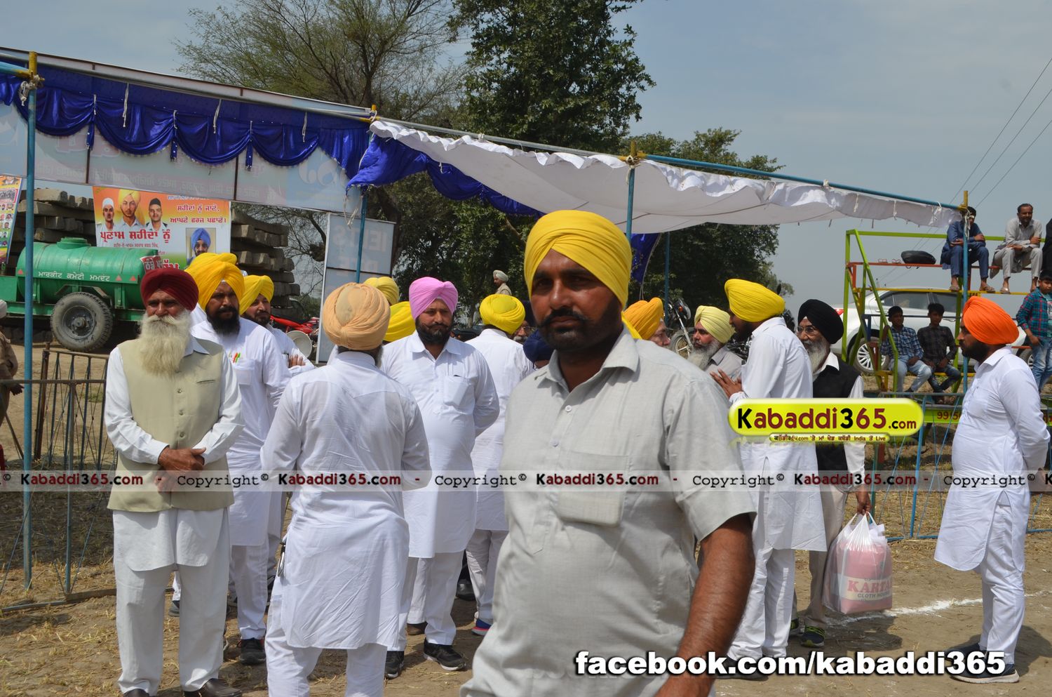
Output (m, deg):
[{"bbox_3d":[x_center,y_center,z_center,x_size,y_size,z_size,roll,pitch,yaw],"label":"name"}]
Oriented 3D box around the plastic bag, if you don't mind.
[{"bbox_3d":[1.660,1.070,5.700,0.290,0.500,0.240,1,0,-21],"label":"plastic bag"}]

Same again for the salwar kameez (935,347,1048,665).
[{"bbox_3d":[2.150,0.720,5.250,0.460,1.440,0.480,1,0,5],"label":"salwar kameez"}]

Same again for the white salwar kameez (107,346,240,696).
[{"bbox_3d":[-1.443,0.692,4.670,0.570,1.500,0.360,1,2,-22],"label":"white salwar kameez"}]

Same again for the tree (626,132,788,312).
[{"bbox_3d":[4.800,-2.500,30.000,4.900,6.200,4.800,1,0,0],"label":"tree"}]

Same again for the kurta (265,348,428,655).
[{"bbox_3d":[-0.665,0.545,4.170,0.610,1.070,0.400,1,0,5],"label":"kurta"}]

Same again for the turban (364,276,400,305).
[{"bbox_3d":[-0.893,-0.334,7.000,0.240,0.200,0.260,2,2,-9],"label":"turban"}]

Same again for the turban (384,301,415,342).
[{"bbox_3d":[-0.625,-0.133,5.750,0.260,0.220,0.240,0,2,-45],"label":"turban"}]

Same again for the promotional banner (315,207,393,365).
[{"bbox_3d":[-2.808,-1.017,19.000,1.380,2.500,0.060,0,2,-43],"label":"promotional banner"}]

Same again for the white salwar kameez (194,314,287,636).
[{"bbox_3d":[-1.375,0.595,5.250,0.550,1.470,0.350,1,0,-19],"label":"white salwar kameez"}]

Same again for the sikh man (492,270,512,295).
[{"bbox_3d":[-0.410,-0.500,19.800,0.360,1.720,0.500,1,0,-22],"label":"sikh man"}]

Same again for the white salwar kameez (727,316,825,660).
[{"bbox_3d":[1.141,0.638,5.220,0.440,1.560,0.460,3,2,29],"label":"white salwar kameez"}]

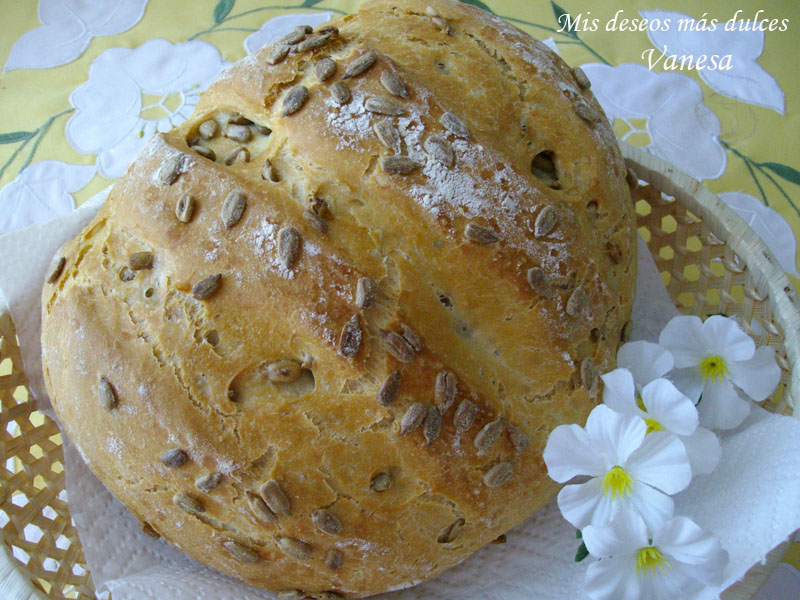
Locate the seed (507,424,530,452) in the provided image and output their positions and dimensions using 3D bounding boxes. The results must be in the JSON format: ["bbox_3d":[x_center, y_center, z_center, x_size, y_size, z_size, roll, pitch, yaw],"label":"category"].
[{"bbox_3d":[0.034,0.040,0.241,0.003,0.011,0.005,-21,32,33],"label":"seed"}]

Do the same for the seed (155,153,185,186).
[{"bbox_3d":[-0.075,-0.043,0.274,0.006,0.003,0.012,27,79,11],"label":"seed"}]

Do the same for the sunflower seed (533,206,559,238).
[{"bbox_3d":[0.042,-0.022,0.238,0.005,0.004,0.011,36,68,-7],"label":"sunflower seed"}]

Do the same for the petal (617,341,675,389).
[{"bbox_3d":[0.077,0.021,0.262,0.018,0.004,0.018,-3,73,-7],"label":"petal"}]

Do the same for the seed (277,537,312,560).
[{"bbox_3d":[-0.030,0.071,0.238,0.011,0.004,0.004,31,100,-7],"label":"seed"}]

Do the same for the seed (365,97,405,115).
[{"bbox_3d":[-0.004,-0.055,0.238,0.011,0.003,0.005,11,69,0],"label":"seed"}]

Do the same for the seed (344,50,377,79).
[{"bbox_3d":[-0.012,-0.070,0.249,0.005,0.003,0.011,41,71,18],"label":"seed"}]

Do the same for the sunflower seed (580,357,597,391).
[{"bbox_3d":[0.059,0.024,0.263,0.005,0.003,0.009,-12,93,-16],"label":"sunflower seed"}]

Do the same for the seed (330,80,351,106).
[{"bbox_3d":[-0.020,-0.069,0.279,0.005,0.004,0.010,-18,66,-7],"label":"seed"}]

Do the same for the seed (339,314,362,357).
[{"bbox_3d":[-0.014,0.010,0.239,0.006,0.004,0.012,9,78,-1],"label":"seed"}]

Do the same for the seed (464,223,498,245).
[{"bbox_3d":[0.023,-0.018,0.229,0.010,0.004,0.005,23,72,-6],"label":"seed"}]

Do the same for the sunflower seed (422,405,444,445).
[{"bbox_3d":[0.009,0.036,0.238,0.005,0.004,0.012,8,84,-8],"label":"sunflower seed"}]

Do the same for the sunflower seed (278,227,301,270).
[{"bbox_3d":[-0.029,-0.014,0.222,0.005,0.004,0.012,0,73,1],"label":"sunflower seed"}]

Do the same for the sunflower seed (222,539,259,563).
[{"bbox_3d":[-0.046,0.072,0.240,0.011,0.005,0.003,31,30,-6],"label":"sunflower seed"}]

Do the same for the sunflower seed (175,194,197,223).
[{"bbox_3d":[-0.068,-0.029,0.263,0.006,0.003,0.009,4,77,4],"label":"sunflower seed"}]

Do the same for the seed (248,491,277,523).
[{"bbox_3d":[-0.038,0.057,0.230,0.005,0.003,0.011,-35,99,14],"label":"seed"}]

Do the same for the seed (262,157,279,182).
[{"bbox_3d":[-0.041,-0.041,0.263,0.004,0.005,0.009,-11,69,0],"label":"seed"}]

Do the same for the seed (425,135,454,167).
[{"bbox_3d":[0.012,-0.045,0.248,0.006,0.003,0.012,-38,77,-22],"label":"seed"}]

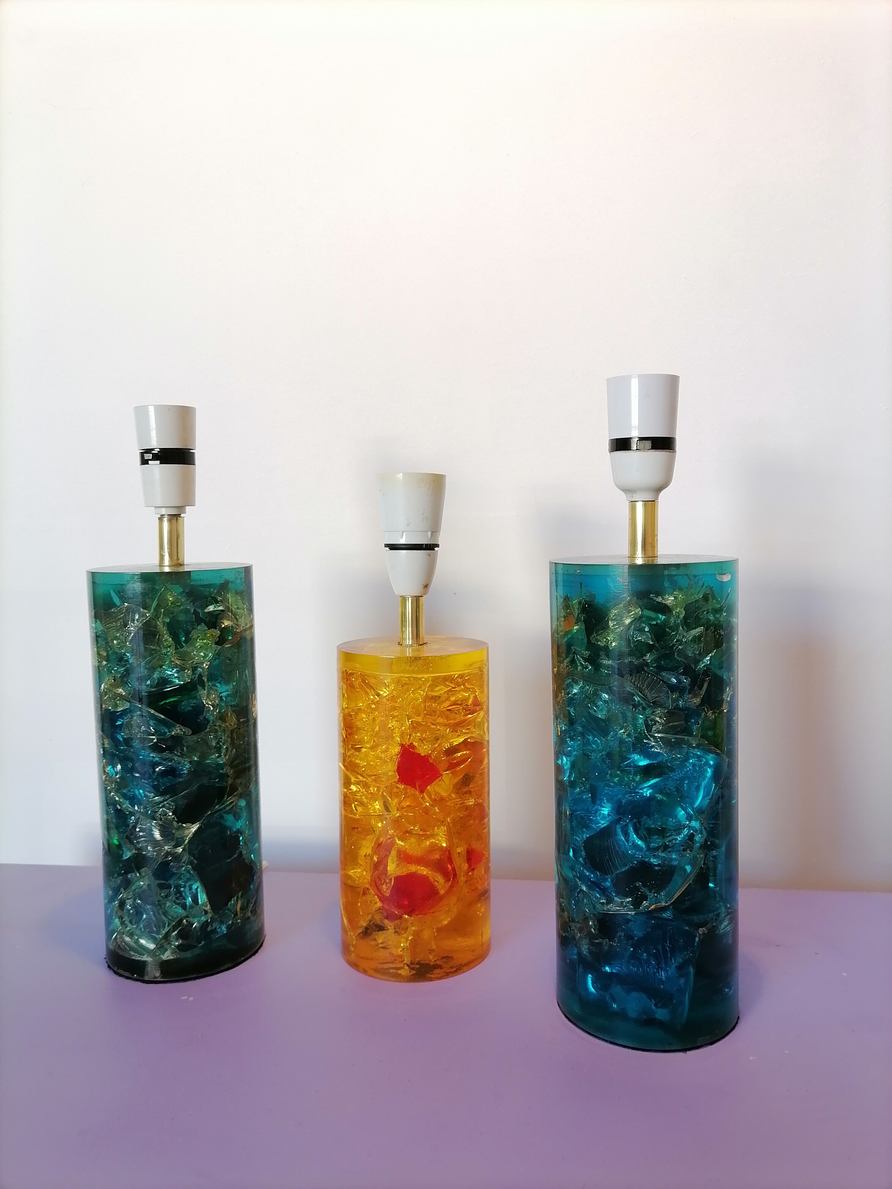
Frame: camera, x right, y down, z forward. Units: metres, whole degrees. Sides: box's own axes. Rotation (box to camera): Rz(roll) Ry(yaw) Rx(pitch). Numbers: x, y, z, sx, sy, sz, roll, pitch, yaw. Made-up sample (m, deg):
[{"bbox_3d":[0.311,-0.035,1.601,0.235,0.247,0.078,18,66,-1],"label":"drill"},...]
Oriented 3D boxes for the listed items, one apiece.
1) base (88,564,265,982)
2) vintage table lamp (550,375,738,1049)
[{"bbox_3d":[-0.173,0.107,0.581,0.102,0.250,0.102,-2,5,-17],"label":"base"},{"bbox_3d":[0.113,0.059,0.499,0.102,0.351,0.102,0,5,13],"label":"vintage table lamp"}]

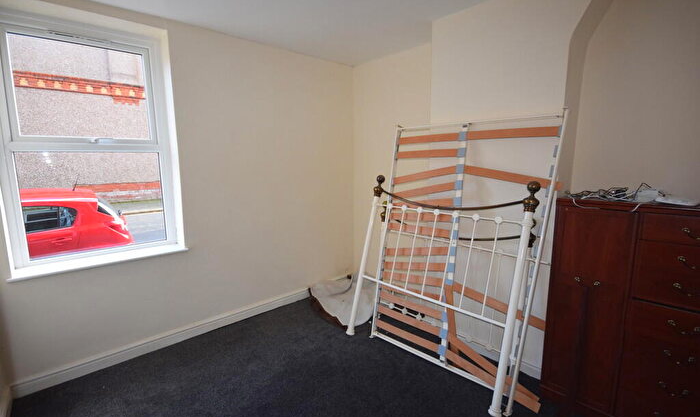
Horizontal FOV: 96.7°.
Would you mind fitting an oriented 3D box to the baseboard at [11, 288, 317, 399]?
[{"bbox_3d":[-1.229,1.066,2.914,2.653,0.107,0.027,-8,12,-41],"label":"baseboard"}]

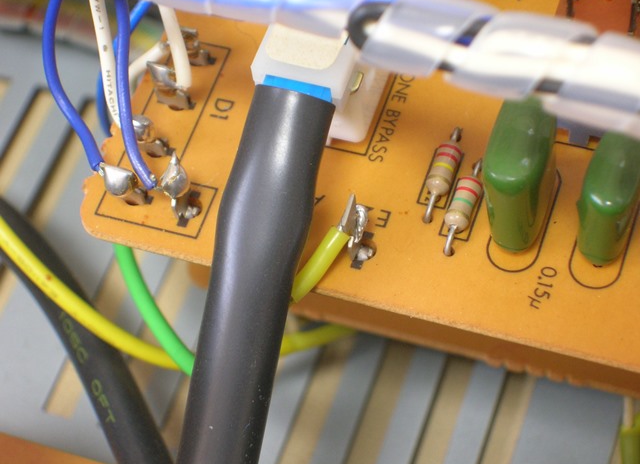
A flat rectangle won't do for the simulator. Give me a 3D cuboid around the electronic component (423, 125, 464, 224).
[{"bbox_3d":[0.012,-0.006,0.181,0.002,0.002,0.011,14,60,12],"label":"electronic component"}]

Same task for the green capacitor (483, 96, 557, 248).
[{"bbox_3d":[0.019,-0.006,0.174,0.005,0.012,0.011,14,60,12],"label":"green capacitor"}]

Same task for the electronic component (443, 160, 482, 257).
[{"bbox_3d":[0.014,-0.003,0.179,0.002,0.002,0.011,14,60,12],"label":"electronic component"}]

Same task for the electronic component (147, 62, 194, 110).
[{"bbox_3d":[-0.015,-0.015,0.186,0.004,0.006,0.002,14,60,12],"label":"electronic component"}]

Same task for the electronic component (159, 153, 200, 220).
[{"bbox_3d":[-0.013,-0.005,0.179,0.003,0.007,0.003,14,60,12],"label":"electronic component"}]

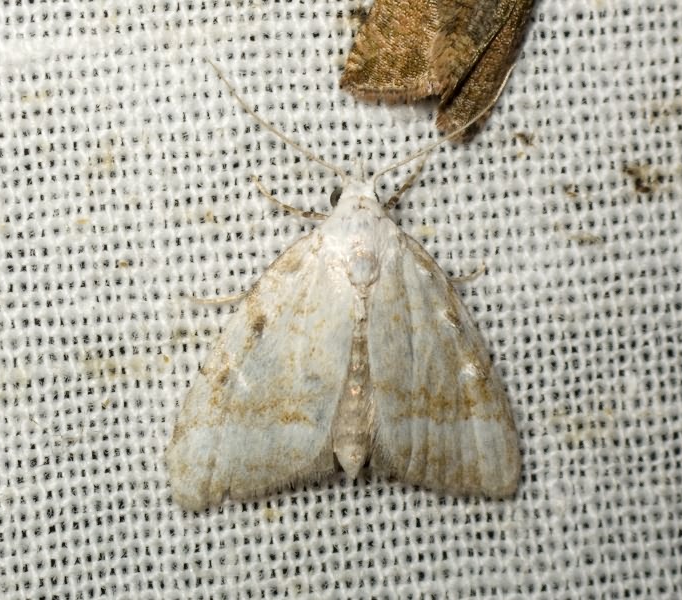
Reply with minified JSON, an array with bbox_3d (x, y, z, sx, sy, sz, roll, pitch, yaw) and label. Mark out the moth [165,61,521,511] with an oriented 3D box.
[{"bbox_3d":[0.000,0.000,0.090,0.010,0.013,0.003,0,0,-7],"label":"moth"}]

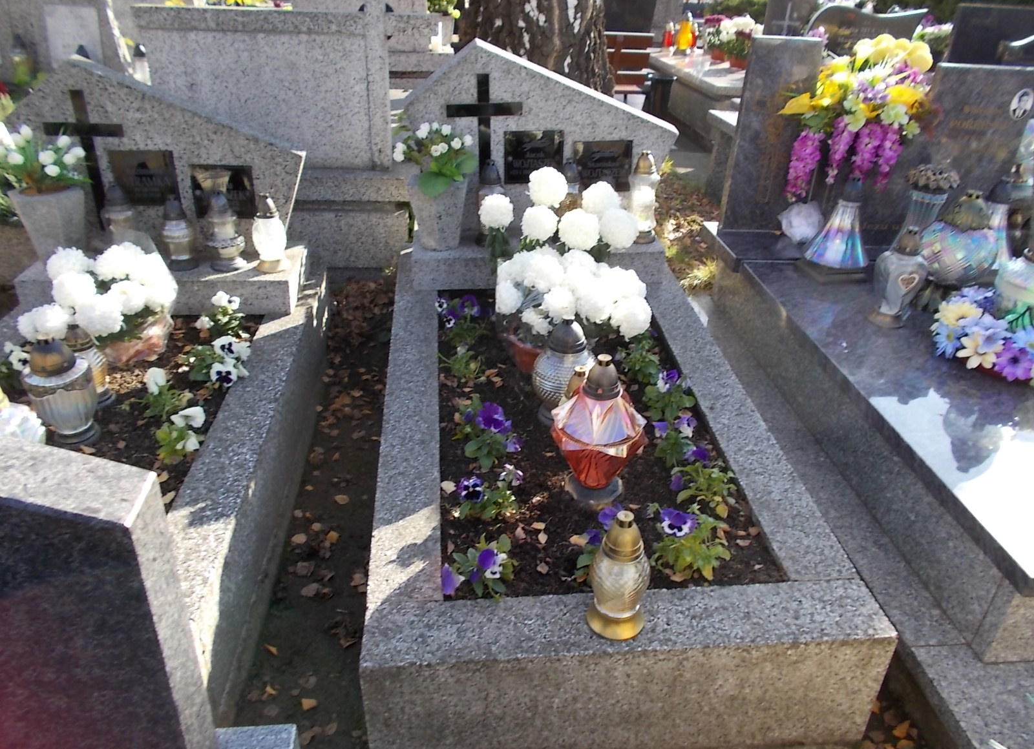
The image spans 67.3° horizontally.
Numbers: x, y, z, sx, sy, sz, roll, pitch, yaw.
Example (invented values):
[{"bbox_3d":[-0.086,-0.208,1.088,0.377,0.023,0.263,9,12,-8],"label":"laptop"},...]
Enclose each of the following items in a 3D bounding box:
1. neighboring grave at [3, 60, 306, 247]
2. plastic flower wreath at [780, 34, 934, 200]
[{"bbox_3d":[-1.075,-0.661,2.413,0.832,0.602,0.084,-2,32,-5],"label":"neighboring grave"},{"bbox_3d":[1.067,-0.803,2.439,0.463,0.501,0.265,-2,32,-5],"label":"plastic flower wreath"}]

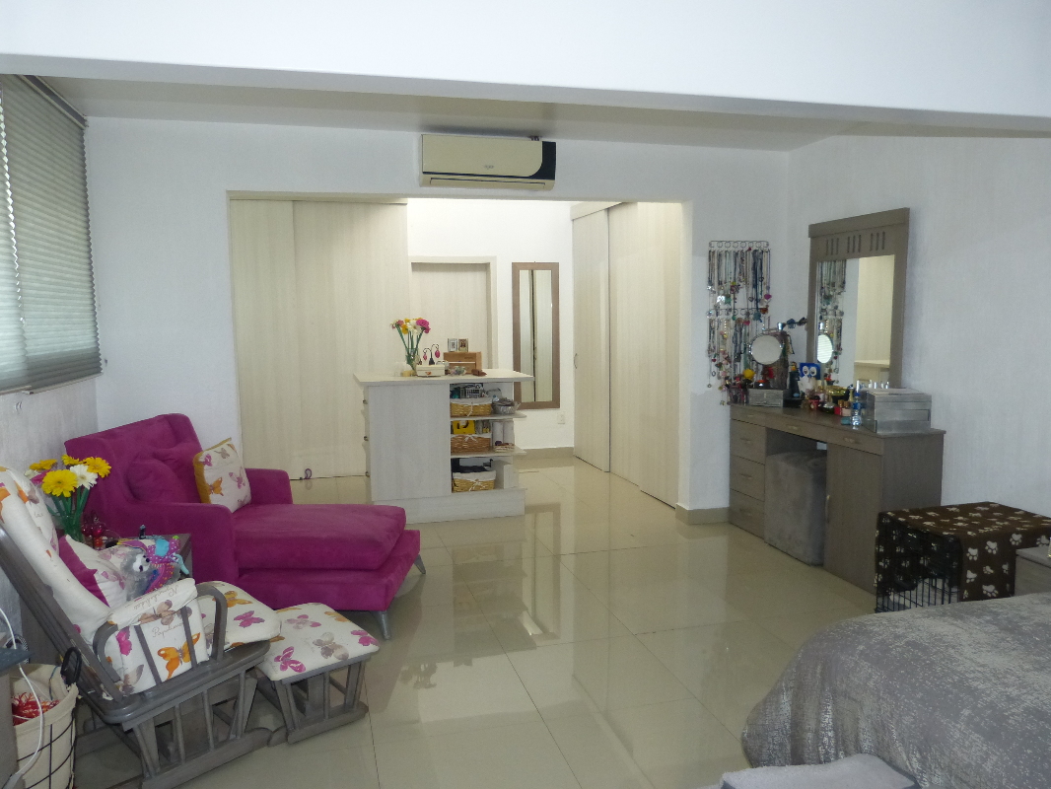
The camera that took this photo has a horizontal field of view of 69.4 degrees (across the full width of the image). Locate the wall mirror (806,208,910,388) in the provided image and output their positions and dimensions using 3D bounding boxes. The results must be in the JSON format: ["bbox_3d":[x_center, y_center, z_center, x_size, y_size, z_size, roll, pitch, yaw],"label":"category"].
[{"bbox_3d":[1.985,-0.488,4.612,0.040,1.155,0.880,-2,6,-15],"label":"wall mirror"}]

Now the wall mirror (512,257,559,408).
[{"bbox_3d":[0.118,-0.580,7.590,0.490,1.460,0.035,-2,6,-15],"label":"wall mirror"}]

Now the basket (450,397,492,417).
[{"bbox_3d":[-0.420,0.078,5.590,0.313,0.140,0.230,-2,6,-15],"label":"basket"}]

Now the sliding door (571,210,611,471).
[{"bbox_3d":[0.641,-0.510,7.367,0.040,2.405,0.860,-2,6,-15],"label":"sliding door"}]

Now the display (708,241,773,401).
[{"bbox_3d":[1.457,-0.495,5.191,0.460,1.085,0.070,-2,6,-15],"label":"display"}]

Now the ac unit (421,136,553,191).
[{"bbox_3d":[-0.226,-1.384,4.582,0.806,0.268,0.200,-2,6,-15],"label":"ac unit"}]

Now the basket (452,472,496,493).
[{"bbox_3d":[-0.399,0.621,5.617,0.320,0.155,0.230,-2,6,-15],"label":"basket"}]

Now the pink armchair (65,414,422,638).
[{"bbox_3d":[-1.312,0.605,3.860,1.440,0.914,0.950,0,6,2],"label":"pink armchair"}]

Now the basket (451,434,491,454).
[{"bbox_3d":[-0.421,0.339,5.625,0.310,0.135,0.230,-2,6,-15],"label":"basket"}]

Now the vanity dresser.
[{"bbox_3d":[1.820,0.545,4.642,0.415,0.822,1.465,-2,6,-15],"label":"vanity dresser"}]

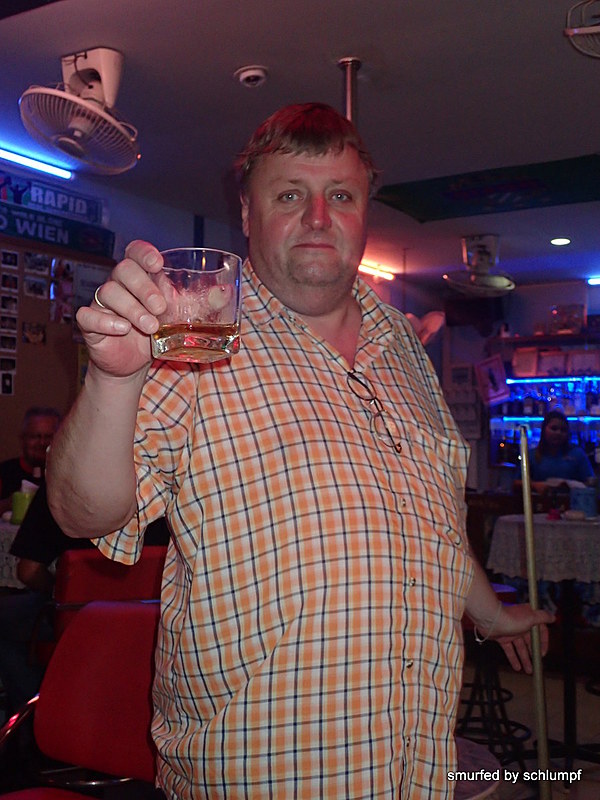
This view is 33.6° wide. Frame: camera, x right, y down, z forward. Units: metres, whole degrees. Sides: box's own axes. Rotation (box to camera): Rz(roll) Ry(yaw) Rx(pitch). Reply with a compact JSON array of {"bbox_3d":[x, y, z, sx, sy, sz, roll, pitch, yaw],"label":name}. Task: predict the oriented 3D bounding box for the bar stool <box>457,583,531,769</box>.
[{"bbox_3d":[0.812,1.194,4.327,0.390,0.750,0.390,-2,-4,32],"label":"bar stool"}]

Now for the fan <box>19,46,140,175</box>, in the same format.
[{"bbox_3d":[-0.761,-0.994,3.434,0.430,0.370,0.430,-2,-4,38],"label":"fan"}]

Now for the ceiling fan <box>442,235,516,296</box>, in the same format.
[{"bbox_3d":[1.112,-0.835,6.122,0.430,0.380,0.430,-2,-4,32],"label":"ceiling fan"}]

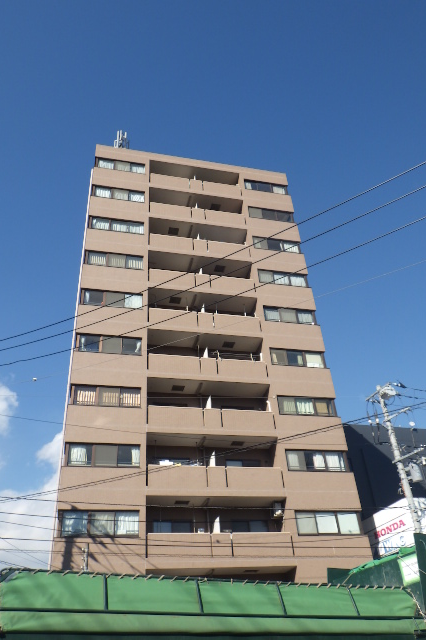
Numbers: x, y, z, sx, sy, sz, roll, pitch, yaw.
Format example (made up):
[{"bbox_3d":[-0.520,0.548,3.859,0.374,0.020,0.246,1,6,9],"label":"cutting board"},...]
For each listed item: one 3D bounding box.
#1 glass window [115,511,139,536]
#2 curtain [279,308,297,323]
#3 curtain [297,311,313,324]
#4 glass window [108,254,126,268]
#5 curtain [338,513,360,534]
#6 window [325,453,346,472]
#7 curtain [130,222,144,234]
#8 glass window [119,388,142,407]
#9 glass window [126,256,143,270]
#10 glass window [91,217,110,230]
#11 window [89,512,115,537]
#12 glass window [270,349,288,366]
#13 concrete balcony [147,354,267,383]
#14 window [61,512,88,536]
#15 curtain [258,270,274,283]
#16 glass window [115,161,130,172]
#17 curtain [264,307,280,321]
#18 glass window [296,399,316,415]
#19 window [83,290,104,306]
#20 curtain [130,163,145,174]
[{"bbox_3d":[-3.547,8.443,21.479,0.970,0.930,0.120,5,-37,-13],"label":"glass window"},{"bbox_3d":[4.404,-0.079,30.055,1.040,1.020,0.100,5,-37,-13],"label":"curtain"},{"bbox_3d":[5.436,-0.147,30.424,0.950,0.980,0.100,5,-37,-13],"label":"curtain"},{"bbox_3d":[-5.468,-3.248,29.575,0.987,0.985,0.100,5,-37,-13],"label":"glass window"},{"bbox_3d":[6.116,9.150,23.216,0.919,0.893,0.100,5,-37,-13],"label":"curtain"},{"bbox_3d":[5.868,6.760,24.620,0.919,0.936,0.100,5,-38,-13],"label":"window"},{"bbox_3d":[-4.673,-5.589,31.624,0.900,0.920,0.120,5,-37,-13],"label":"curtain"},{"bbox_3d":[-3.898,3.741,24.592,0.990,1.020,0.080,5,-37,-13],"label":"glass window"},{"bbox_3d":[-4.481,-3.224,29.719,1.017,0.985,0.080,5,-37,-13],"label":"glass window"},{"bbox_3d":[-6.681,-5.667,30.890,1.077,0.985,0.080,5,-37,-13],"label":"glass window"},{"bbox_3d":[-4.494,8.333,21.117,1.037,0.985,0.080,5,-37,-13],"label":"window"},{"bbox_3d":[3.629,2.060,28.173,0.941,0.985,0.080,5,-37,-13],"label":"glass window"},{"bbox_3d":[-0.325,2.948,27.049,6.300,1.380,1.400,5,-37,-13],"label":"concrete balcony"},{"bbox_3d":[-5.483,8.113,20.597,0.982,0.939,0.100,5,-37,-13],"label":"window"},{"bbox_3d":[3.220,-2.553,31.076,0.898,0.837,0.120,5,-38,-13],"label":"curtain"},{"bbox_3d":[-5.910,-10.075,34.076,0.939,0.884,0.100,5,-37,-13],"label":"glass window"},{"bbox_3d":[3.443,-0.286,29.864,0.982,0.985,0.080,5,-37,-13],"label":"curtain"},{"bbox_3d":[4.718,4.423,26.369,0.923,0.883,0.100,5,-37,-13],"label":"glass window"},{"bbox_3d":[-6.346,-1.123,27.608,1.059,0.985,0.080,5,-37,-13],"label":"window"},{"bbox_3d":[-4.950,-10.025,34.363,0.940,0.914,0.120,5,-38,-13],"label":"curtain"}]

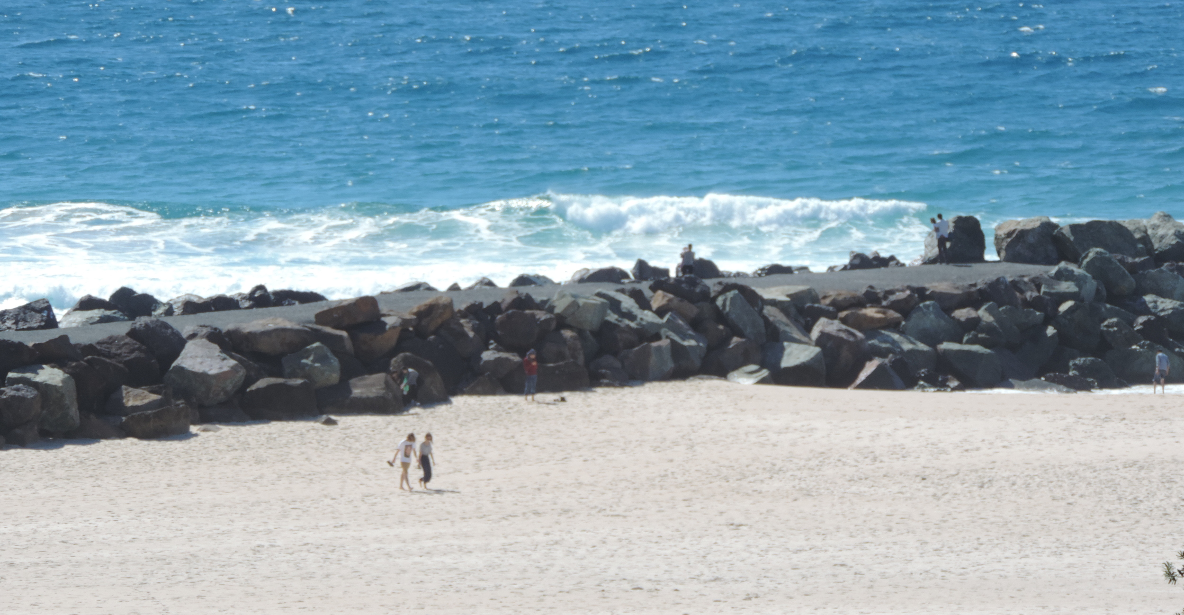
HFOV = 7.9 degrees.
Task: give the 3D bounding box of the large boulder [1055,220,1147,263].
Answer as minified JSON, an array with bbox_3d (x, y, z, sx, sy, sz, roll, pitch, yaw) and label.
[{"bbox_3d":[17.968,-2.303,302.000,3.230,1.570,2.300,0,5,0],"label":"large boulder"}]

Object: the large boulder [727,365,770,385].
[{"bbox_3d":[5.232,2.277,284.500,1.508,0.663,1.131,0,5,0],"label":"large boulder"}]

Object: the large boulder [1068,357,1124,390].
[{"bbox_3d":[17.299,2.317,293.426,1.817,1.201,1.523,0,4,0],"label":"large boulder"}]

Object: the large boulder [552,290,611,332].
[{"bbox_3d":[-0.379,0.121,280.000,1.940,1.210,1.600,0,4,0],"label":"large boulder"}]

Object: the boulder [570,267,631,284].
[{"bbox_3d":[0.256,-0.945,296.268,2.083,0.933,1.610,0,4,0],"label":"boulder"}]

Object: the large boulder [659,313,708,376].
[{"bbox_3d":[2.989,1.199,280.500,1.580,1.970,1.600,0,4,0],"label":"large boulder"}]

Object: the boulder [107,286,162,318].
[{"bbox_3d":[-14.684,-0.148,274.500,1.720,0.960,1.400,0,4,0],"label":"boulder"}]

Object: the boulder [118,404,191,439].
[{"bbox_3d":[-13.582,3.568,266.000,2.216,1.038,1.400,0,4,0],"label":"boulder"}]

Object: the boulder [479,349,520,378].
[{"bbox_3d":[-3.094,1.903,286.000,1.392,0.921,1.150,0,4,0],"label":"boulder"}]

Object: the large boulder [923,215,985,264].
[{"bbox_3d":[13.088,-2.444,309.432,2.175,1.721,1.995,0,4,0],"label":"large boulder"}]

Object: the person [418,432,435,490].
[{"bbox_3d":[-4.744,4.399,245.000,0.500,1.650,0.470,3,5,42],"label":"person"}]

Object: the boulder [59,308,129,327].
[{"bbox_3d":[-15.815,0.323,271.500,2.230,0.570,1.500,0,4,0],"label":"boulder"}]

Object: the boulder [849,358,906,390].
[{"bbox_3d":[9.612,2.263,288.500,1.900,1.120,1.400,0,5,0],"label":"boulder"}]

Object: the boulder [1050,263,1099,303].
[{"bbox_3d":[16.997,-0.830,301.000,1.726,1.349,1.400,0,4,0],"label":"boulder"}]

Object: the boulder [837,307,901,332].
[{"bbox_3d":[9.670,0.402,297.000,2.217,0.816,1.400,0,4,0],"label":"boulder"}]

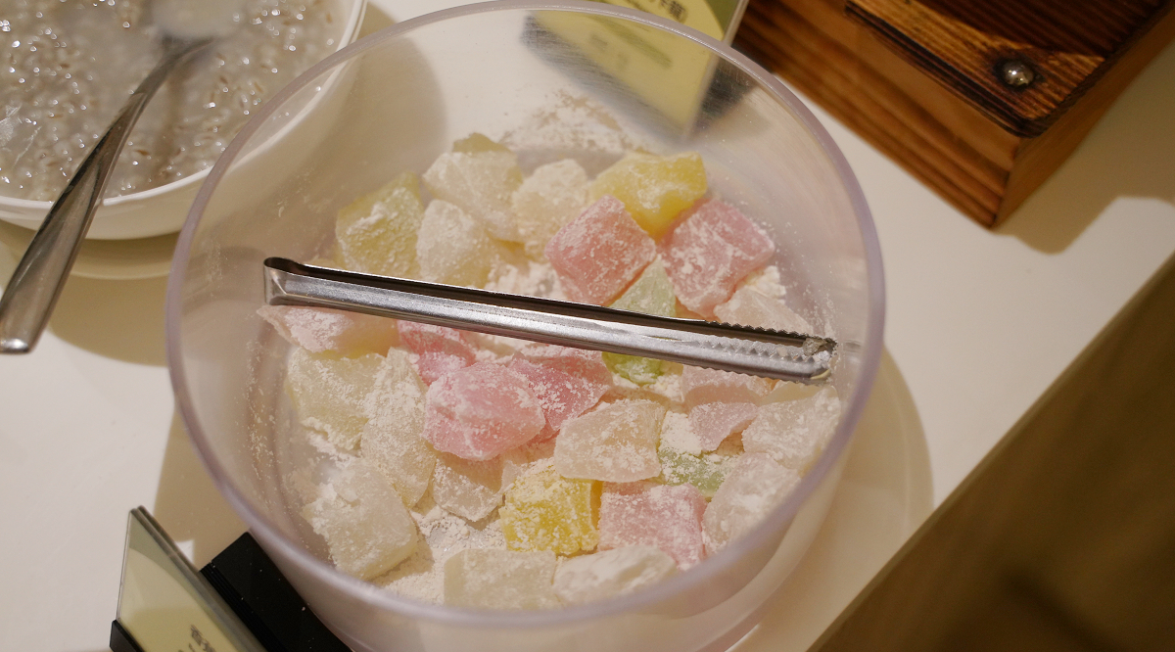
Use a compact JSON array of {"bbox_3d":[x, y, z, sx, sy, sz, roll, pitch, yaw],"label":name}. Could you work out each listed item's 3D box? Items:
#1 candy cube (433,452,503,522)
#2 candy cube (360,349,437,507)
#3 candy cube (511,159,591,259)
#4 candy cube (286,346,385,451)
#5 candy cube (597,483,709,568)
[{"bbox_3d":[-0.037,0.048,0.437,0.023,0.019,0.022,13,63,10],"label":"candy cube"},{"bbox_3d":[-0.059,0.032,0.438,0.021,0.022,0.040,-12,84,-3],"label":"candy cube"},{"bbox_3d":[-0.012,-0.040,0.478,0.024,0.024,0.024,-13,62,-4],"label":"candy cube"},{"bbox_3d":[-0.080,0.024,0.451,0.025,0.021,0.025,10,71,6],"label":"candy cube"},{"bbox_3d":[0.020,0.061,0.429,0.029,0.020,0.021,5,67,4],"label":"candy cube"}]

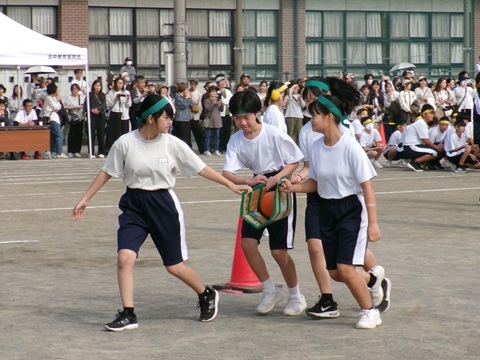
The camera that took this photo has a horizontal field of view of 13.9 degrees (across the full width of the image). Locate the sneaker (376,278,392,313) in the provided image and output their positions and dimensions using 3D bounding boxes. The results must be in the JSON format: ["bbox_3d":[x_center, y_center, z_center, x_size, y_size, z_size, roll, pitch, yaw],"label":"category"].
[{"bbox_3d":[0.935,0.755,12.880,0.115,0.240,0.095,16,-8,-39],"label":"sneaker"}]

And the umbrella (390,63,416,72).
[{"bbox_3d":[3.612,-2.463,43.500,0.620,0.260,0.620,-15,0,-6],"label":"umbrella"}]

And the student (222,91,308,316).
[{"bbox_3d":[0.160,0.156,12.820,0.500,1.460,0.500,2,3,35],"label":"student"}]

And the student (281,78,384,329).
[{"bbox_3d":[0.572,0.192,12.180,0.600,1.450,0.500,-3,4,-45],"label":"student"}]

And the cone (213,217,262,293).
[{"bbox_3d":[0.052,0.449,14.343,0.390,0.700,0.390,-3,4,-45],"label":"cone"}]

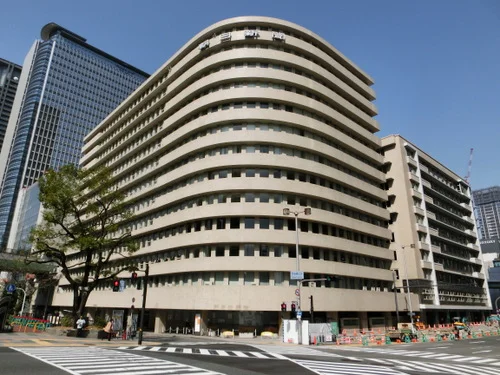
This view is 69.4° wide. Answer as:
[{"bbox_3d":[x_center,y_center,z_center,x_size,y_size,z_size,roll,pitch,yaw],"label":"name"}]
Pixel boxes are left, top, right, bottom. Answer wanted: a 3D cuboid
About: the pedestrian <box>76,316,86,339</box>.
[{"bbox_3d":[-12.406,10.259,26.574,0.520,1.443,0.600,6,-19,-14],"label":"pedestrian"}]

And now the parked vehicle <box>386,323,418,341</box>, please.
[{"bbox_3d":[15.959,15.122,37.862,3.450,1.800,1.500,17,-25,-39],"label":"parked vehicle"}]

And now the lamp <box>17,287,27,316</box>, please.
[{"bbox_3d":[-17.466,9.125,27.129,0.800,3.301,0.160,13,-23,-33],"label":"lamp"}]

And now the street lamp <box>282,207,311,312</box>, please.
[{"bbox_3d":[4.063,7.059,30.177,2.500,11.083,0.550,-2,-19,7],"label":"street lamp"}]

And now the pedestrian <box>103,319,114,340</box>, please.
[{"bbox_3d":[-9.431,9.507,24.142,0.700,1.370,0.500,-3,-19,10],"label":"pedestrian"}]

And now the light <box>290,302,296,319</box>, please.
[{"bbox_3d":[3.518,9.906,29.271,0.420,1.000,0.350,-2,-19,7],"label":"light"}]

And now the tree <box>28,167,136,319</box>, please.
[{"bbox_3d":[-14.078,4.958,30.926,8.803,14.247,8.200,9,-20,-22],"label":"tree"}]

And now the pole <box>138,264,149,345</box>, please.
[{"bbox_3d":[-6.540,7.196,22.470,0.250,4.737,0.250,6,-19,-14],"label":"pole"}]

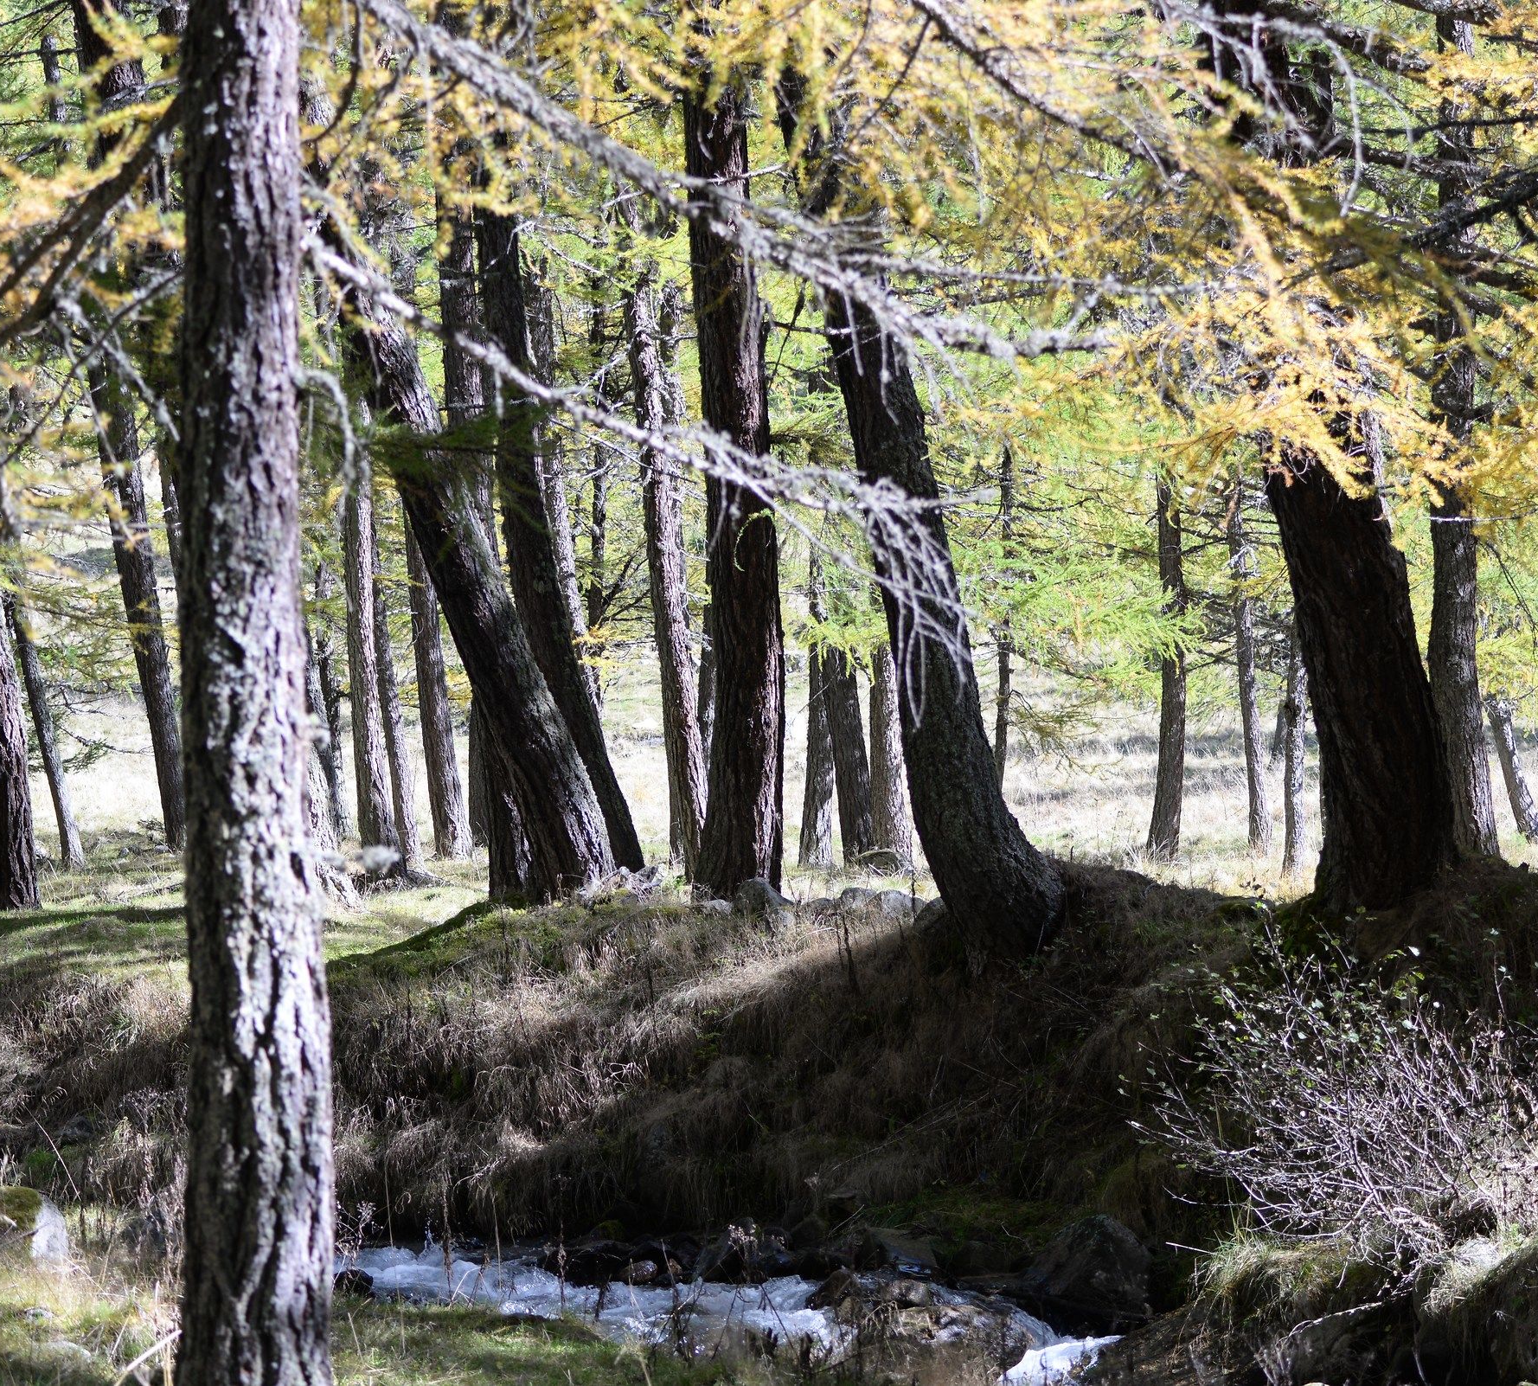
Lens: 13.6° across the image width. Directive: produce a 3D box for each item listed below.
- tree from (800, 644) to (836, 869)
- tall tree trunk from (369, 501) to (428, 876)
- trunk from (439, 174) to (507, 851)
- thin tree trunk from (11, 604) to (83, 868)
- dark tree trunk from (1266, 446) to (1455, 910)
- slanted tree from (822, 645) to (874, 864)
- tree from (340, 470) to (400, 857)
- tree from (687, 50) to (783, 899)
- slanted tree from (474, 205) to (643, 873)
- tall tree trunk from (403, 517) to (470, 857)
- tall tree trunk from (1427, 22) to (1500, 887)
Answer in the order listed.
[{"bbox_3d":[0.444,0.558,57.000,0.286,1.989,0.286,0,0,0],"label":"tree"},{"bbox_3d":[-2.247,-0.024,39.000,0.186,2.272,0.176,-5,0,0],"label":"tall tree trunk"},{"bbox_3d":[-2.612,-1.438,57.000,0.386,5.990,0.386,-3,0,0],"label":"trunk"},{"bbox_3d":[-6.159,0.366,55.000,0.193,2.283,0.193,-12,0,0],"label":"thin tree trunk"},{"bbox_3d":[2.896,-0.088,32.000,0.683,2.349,0.627,-9,0,0],"label":"dark tree trunk"},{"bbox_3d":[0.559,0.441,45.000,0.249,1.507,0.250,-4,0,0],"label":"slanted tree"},{"bbox_3d":[-2.971,-0.223,48.000,0.265,2.875,0.241,-4,0,0],"label":"tree"},{"bbox_3d":[-0.204,-1.212,37.000,0.464,4.741,0.418,-2,0,0],"label":"tree"},{"bbox_3d":[-1.250,-0.907,38.000,0.420,3.987,0.296,-10,0,0],"label":"slanted tree"},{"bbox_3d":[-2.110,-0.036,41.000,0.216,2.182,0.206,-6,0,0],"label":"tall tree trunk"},{"bbox_3d":[4.733,-1.746,44.000,0.387,5.781,0.320,-2,0,0],"label":"tall tree trunk"}]

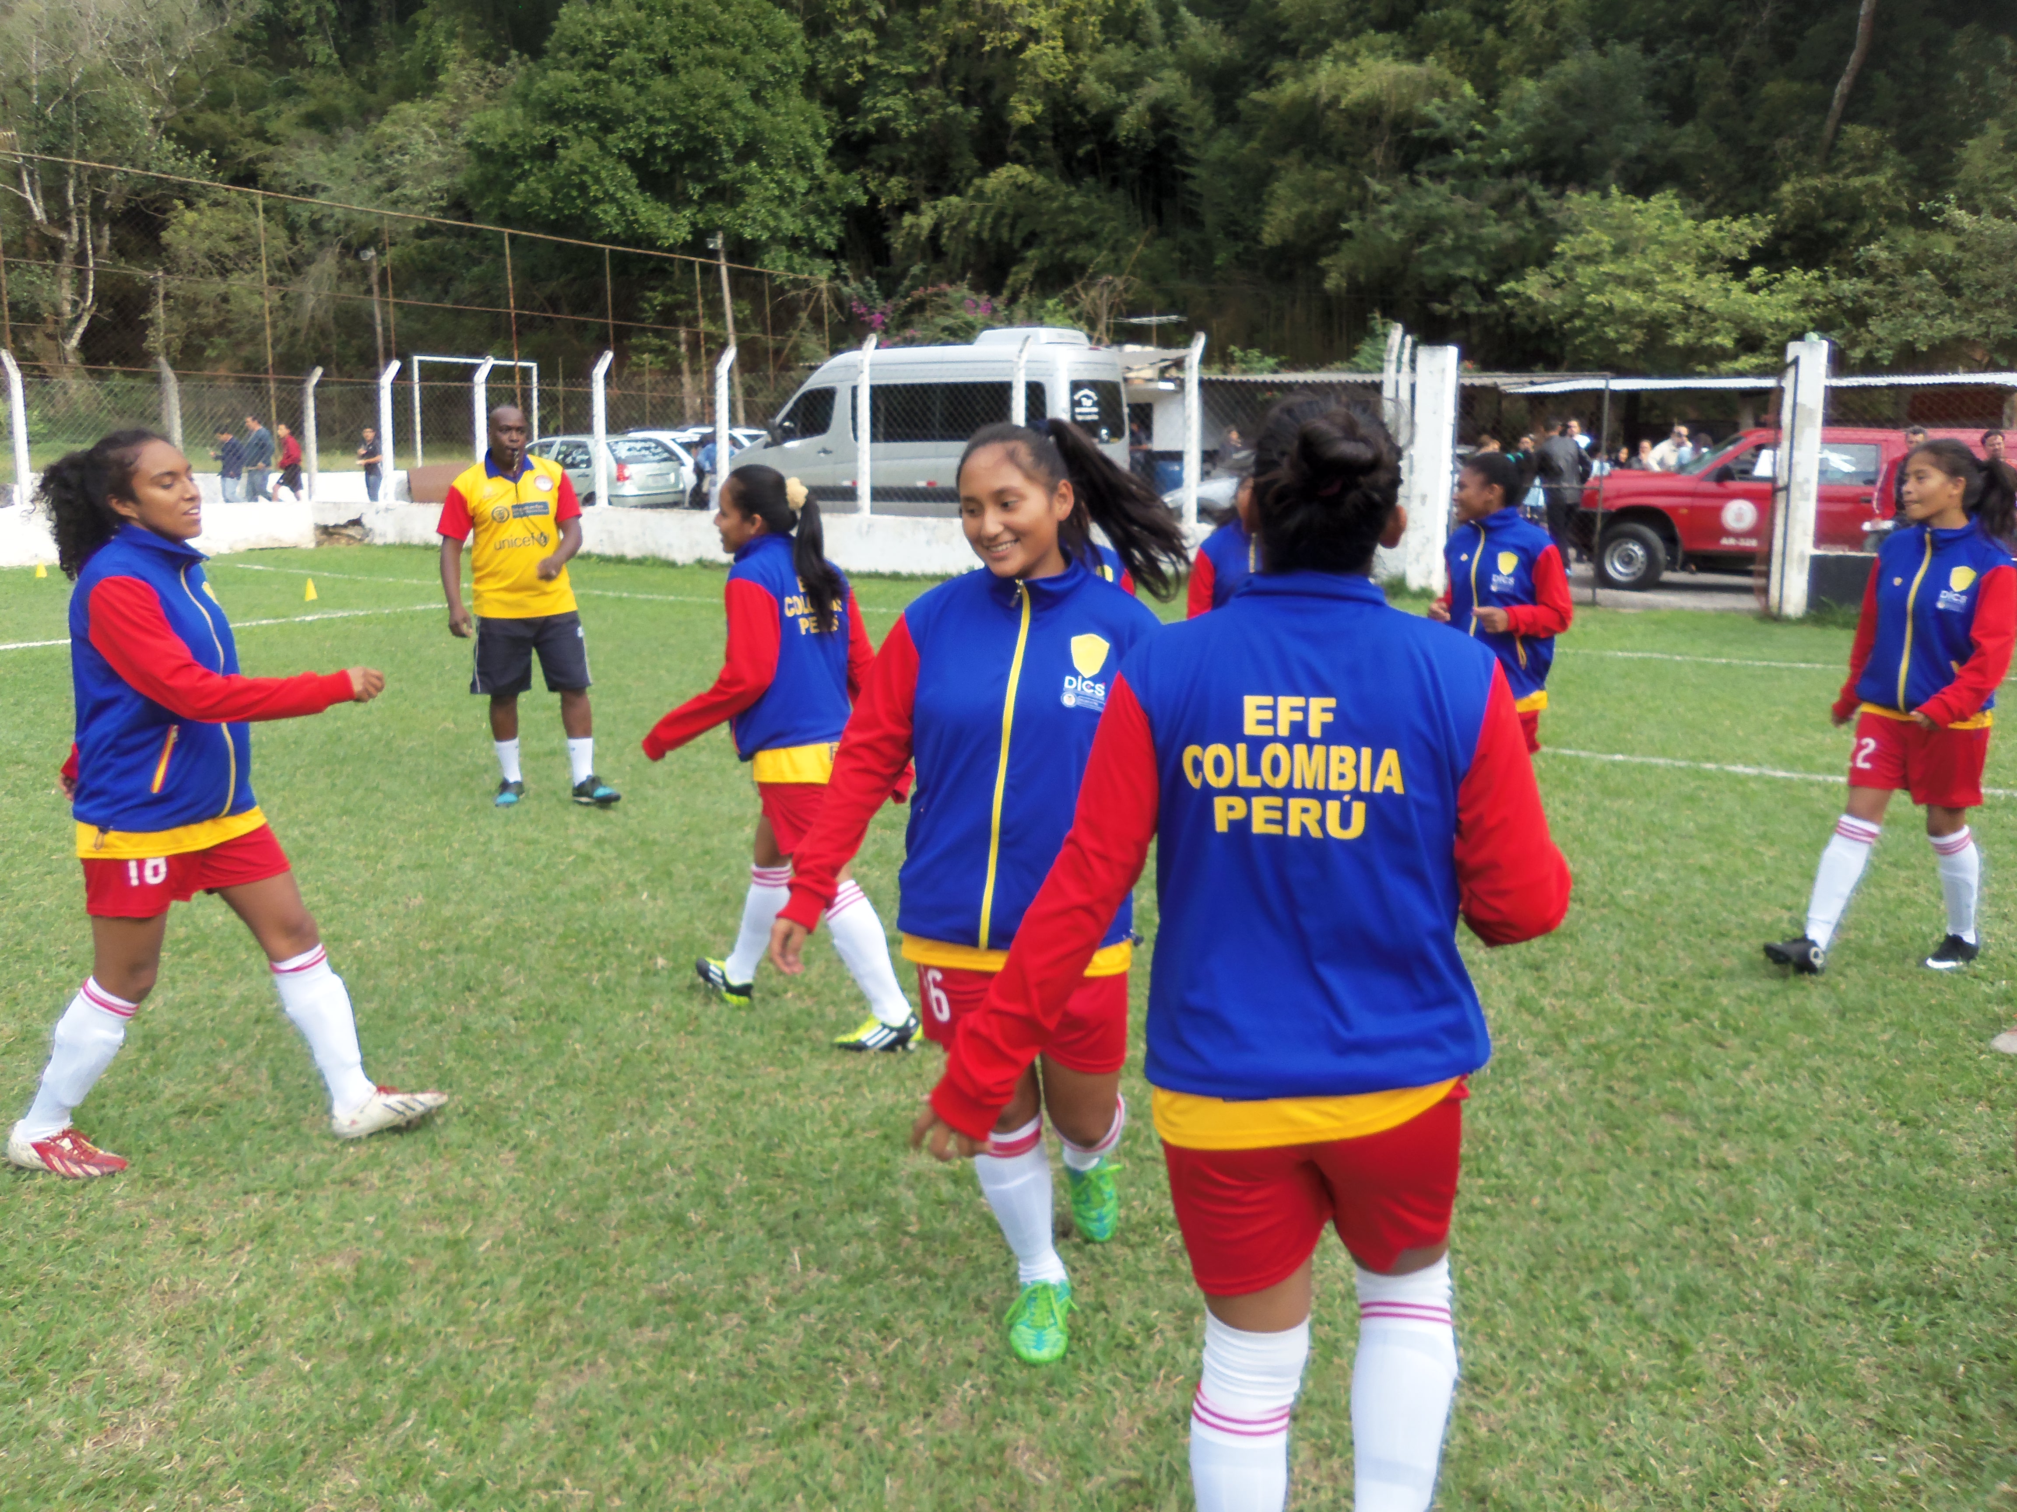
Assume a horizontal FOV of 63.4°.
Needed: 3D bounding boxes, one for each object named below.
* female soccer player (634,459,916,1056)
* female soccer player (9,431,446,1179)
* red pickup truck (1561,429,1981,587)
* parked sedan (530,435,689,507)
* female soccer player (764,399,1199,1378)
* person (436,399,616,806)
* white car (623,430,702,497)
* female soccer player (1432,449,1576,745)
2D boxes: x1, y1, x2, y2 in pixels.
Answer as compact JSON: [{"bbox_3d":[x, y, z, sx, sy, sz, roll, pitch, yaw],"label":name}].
[{"bbox_3d":[-0.604,-0.018,4.458,0.740,1.520,0.520,7,12,34],"label":"female soccer player"},{"bbox_3d":[-1.738,0.098,3.592,0.870,1.580,0.500,0,10,-3],"label":"female soccer player"},{"bbox_3d":[8.670,-2.754,18.091,4.950,1.780,1.720,3,10,14],"label":"red pickup truck"},{"bbox_3d":[-7.661,-5.212,30.328,4.000,1.470,1.660,10,14,43],"label":"parked sedan"},{"bbox_3d":[-0.026,0.211,2.952,0.700,1.600,0.600,3,10,13],"label":"female soccer player"},{"bbox_3d":[-2.163,-0.670,7.386,0.700,1.770,0.450,-2,10,-12],"label":"person"},{"bbox_3d":[-6.769,-5.753,32.628,4.100,1.480,1.680,10,14,43],"label":"white car"},{"bbox_3d":[1.680,-0.275,5.715,0.500,1.560,0.520,-6,12,-34],"label":"female soccer player"}]

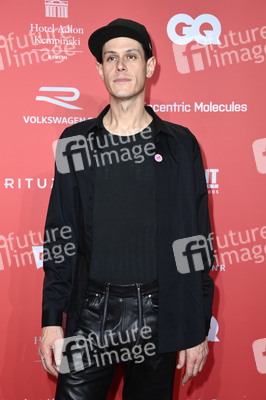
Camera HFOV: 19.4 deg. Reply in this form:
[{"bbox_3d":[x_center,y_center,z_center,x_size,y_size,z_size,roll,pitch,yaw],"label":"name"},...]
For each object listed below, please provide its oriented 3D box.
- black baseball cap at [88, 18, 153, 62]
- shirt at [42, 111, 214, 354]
[{"bbox_3d":[-0.035,-0.520,2.490,0.178,0.128,0.262,-6,-20,19],"label":"black baseball cap"},{"bbox_3d":[-0.015,0.090,2.500,0.530,0.775,0.290,0,4,11],"label":"shirt"}]

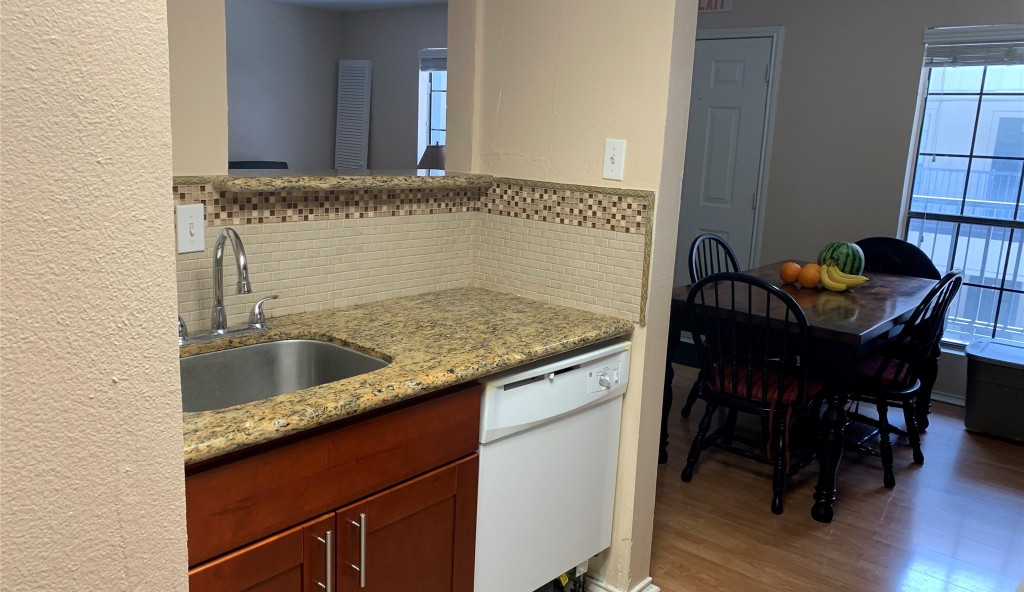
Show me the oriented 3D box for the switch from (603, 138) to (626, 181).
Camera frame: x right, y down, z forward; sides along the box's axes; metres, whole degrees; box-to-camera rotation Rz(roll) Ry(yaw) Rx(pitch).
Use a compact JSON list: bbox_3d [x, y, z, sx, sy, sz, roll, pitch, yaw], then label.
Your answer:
[{"bbox_3d":[0.290,-0.388,2.193,0.070,0.114,0.012,12,15,40],"label":"switch"}]

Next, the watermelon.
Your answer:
[{"bbox_3d":[1.583,-0.156,3.704,0.225,0.222,0.245,12,15,38],"label":"watermelon"}]

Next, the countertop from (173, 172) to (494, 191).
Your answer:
[{"bbox_3d":[-0.487,-0.341,2.242,0.295,0.042,0.965,12,15,40],"label":"countertop"}]

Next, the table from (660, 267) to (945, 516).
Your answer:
[{"bbox_3d":[1.427,0.340,3.707,0.900,0.760,1.585,12,15,40],"label":"table"}]

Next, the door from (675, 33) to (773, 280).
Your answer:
[{"bbox_3d":[1.267,-0.692,5.349,0.915,2.060,0.045,12,15,40],"label":"door"}]

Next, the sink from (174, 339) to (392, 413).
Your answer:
[{"bbox_3d":[-0.568,0.273,1.707,0.430,0.206,0.560,12,15,40],"label":"sink"}]

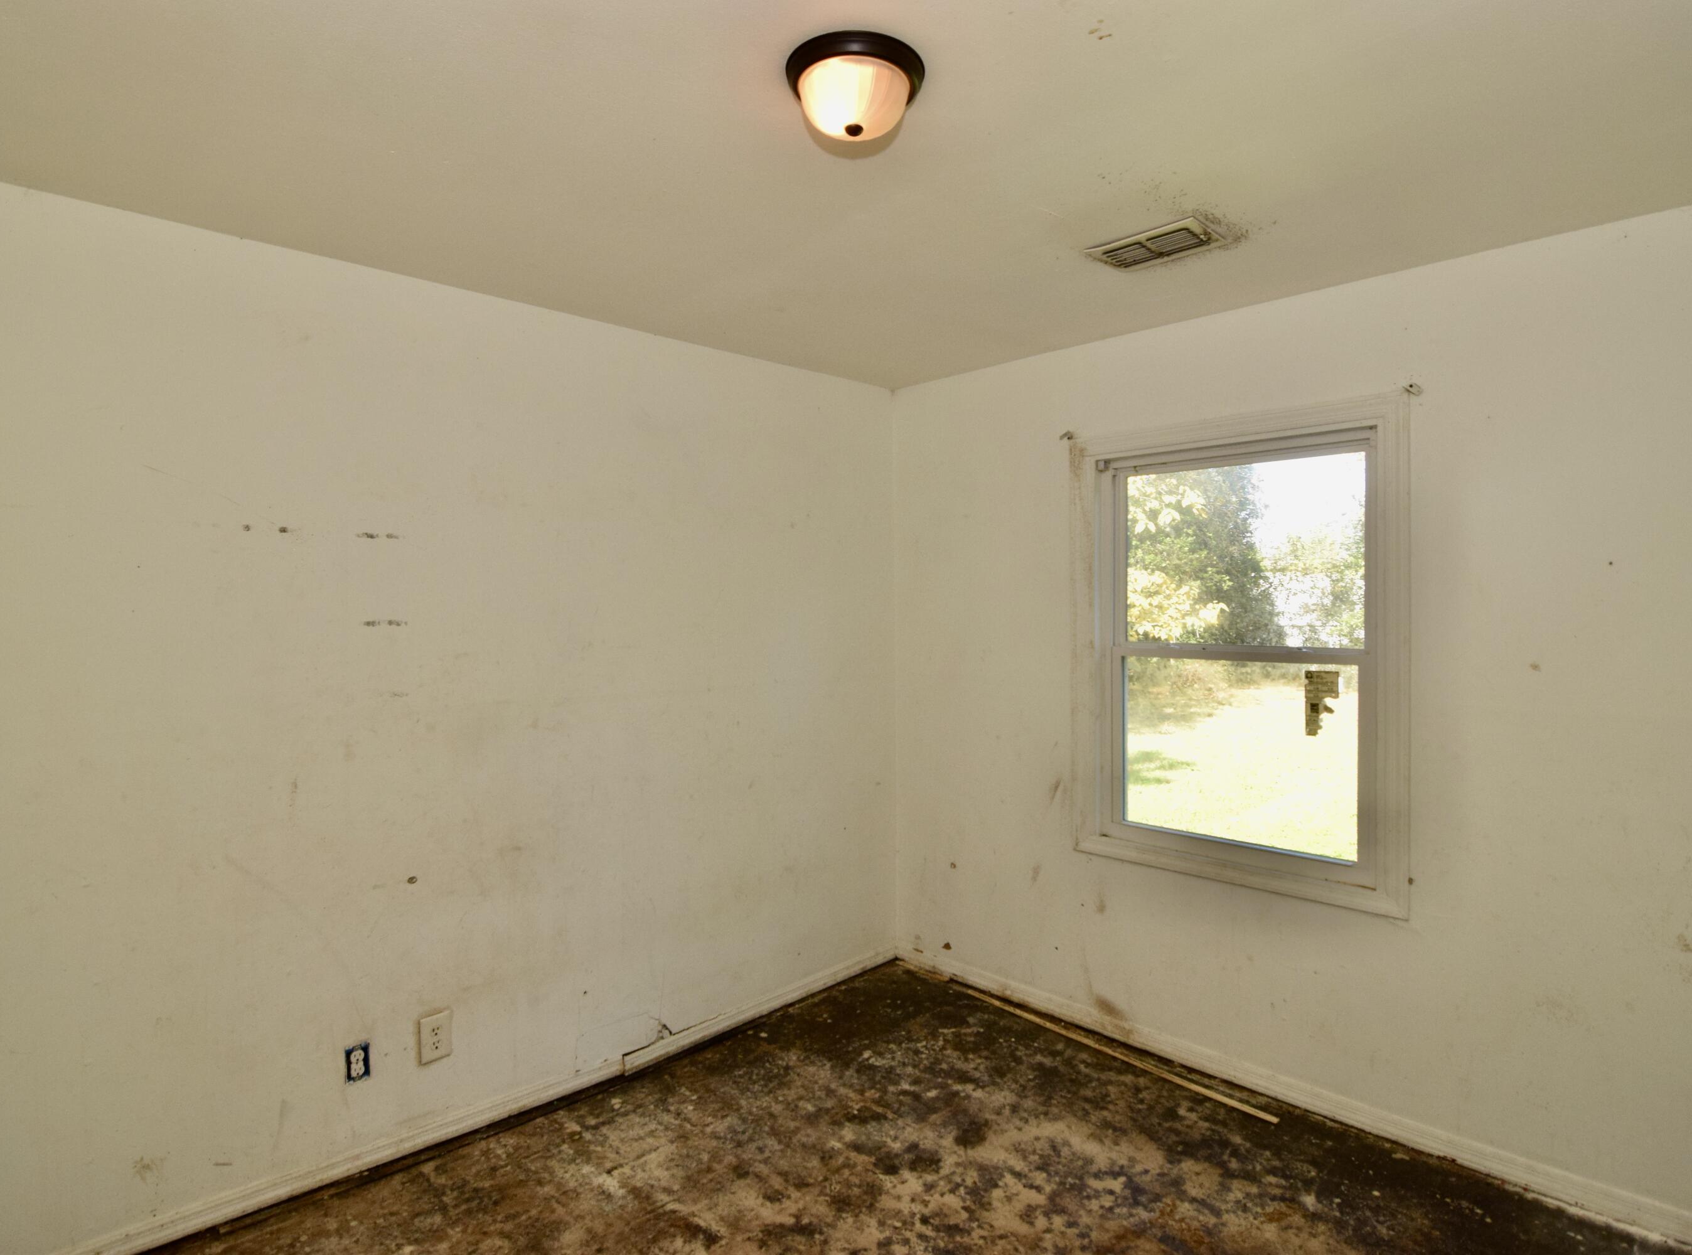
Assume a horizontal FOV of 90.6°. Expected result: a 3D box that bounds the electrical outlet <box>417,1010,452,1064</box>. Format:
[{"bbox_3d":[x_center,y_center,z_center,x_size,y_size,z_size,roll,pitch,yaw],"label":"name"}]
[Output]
[{"bbox_3d":[-1.158,1.163,2.368,0.081,0.125,0.012,-1,2,-41],"label":"electrical outlet"}]

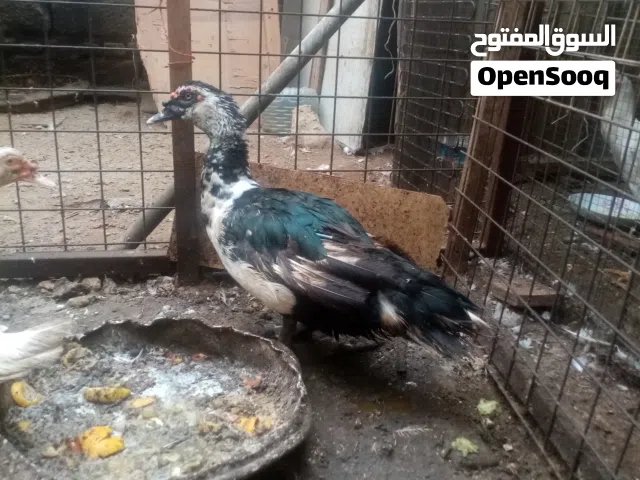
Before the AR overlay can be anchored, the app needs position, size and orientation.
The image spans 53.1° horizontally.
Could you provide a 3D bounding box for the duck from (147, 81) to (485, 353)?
[{"bbox_3d":[0.020,-0.011,1.007,0.542,0.437,0.195,1,21,-6],"label":"duck"}]

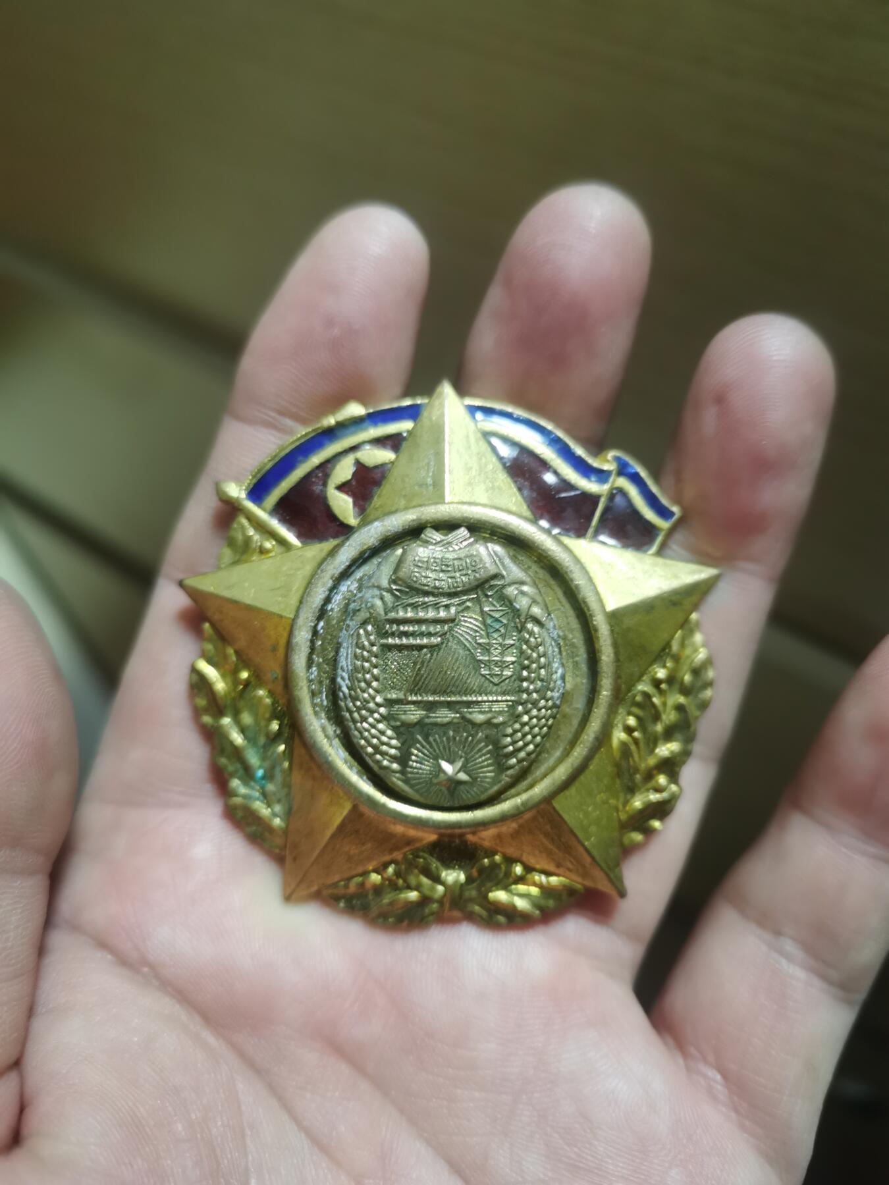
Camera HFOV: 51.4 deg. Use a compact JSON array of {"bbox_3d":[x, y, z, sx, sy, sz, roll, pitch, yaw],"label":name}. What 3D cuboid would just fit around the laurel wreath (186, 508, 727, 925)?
[{"bbox_3d":[0.001,0.013,0.099,0.056,0.005,0.044,-1,88,1],"label":"laurel wreath"}]

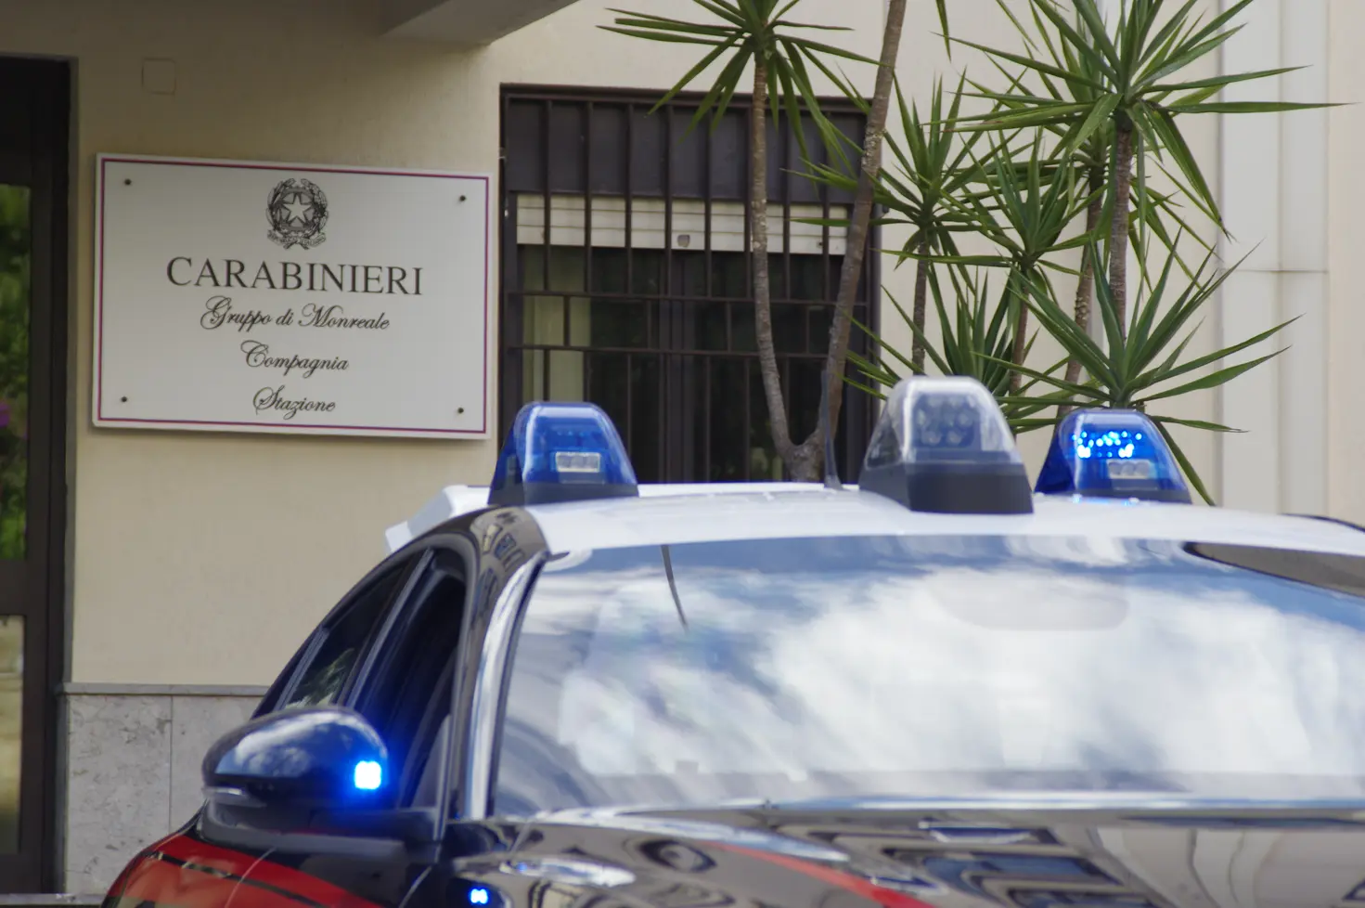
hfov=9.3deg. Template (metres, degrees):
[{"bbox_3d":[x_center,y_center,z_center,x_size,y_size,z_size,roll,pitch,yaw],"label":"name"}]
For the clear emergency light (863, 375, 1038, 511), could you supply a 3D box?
[{"bbox_3d":[0.331,-0.009,10.550,0.160,0.165,0.250,1,-1,-13],"label":"clear emergency light"}]

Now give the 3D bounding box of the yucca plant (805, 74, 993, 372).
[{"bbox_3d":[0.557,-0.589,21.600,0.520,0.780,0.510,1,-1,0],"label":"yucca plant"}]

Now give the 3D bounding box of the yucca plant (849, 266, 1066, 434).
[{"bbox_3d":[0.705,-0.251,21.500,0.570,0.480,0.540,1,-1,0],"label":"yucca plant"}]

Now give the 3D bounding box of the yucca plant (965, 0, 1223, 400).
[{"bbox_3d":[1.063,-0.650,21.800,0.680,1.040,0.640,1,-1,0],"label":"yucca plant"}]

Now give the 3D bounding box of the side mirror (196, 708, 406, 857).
[{"bbox_3d":[-0.435,0.378,9.700,0.235,0.170,0.160,1,-1,-13],"label":"side mirror"}]

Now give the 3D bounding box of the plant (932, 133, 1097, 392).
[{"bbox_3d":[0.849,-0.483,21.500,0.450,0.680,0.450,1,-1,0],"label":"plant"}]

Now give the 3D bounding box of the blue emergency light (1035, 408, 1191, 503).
[{"bbox_3d":[0.568,0.001,11.100,0.155,0.122,0.200,1,-1,-13],"label":"blue emergency light"}]

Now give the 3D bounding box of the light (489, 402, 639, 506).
[{"bbox_3d":[-0.153,-0.001,10.950,0.155,0.128,0.200,1,-1,-13],"label":"light"}]

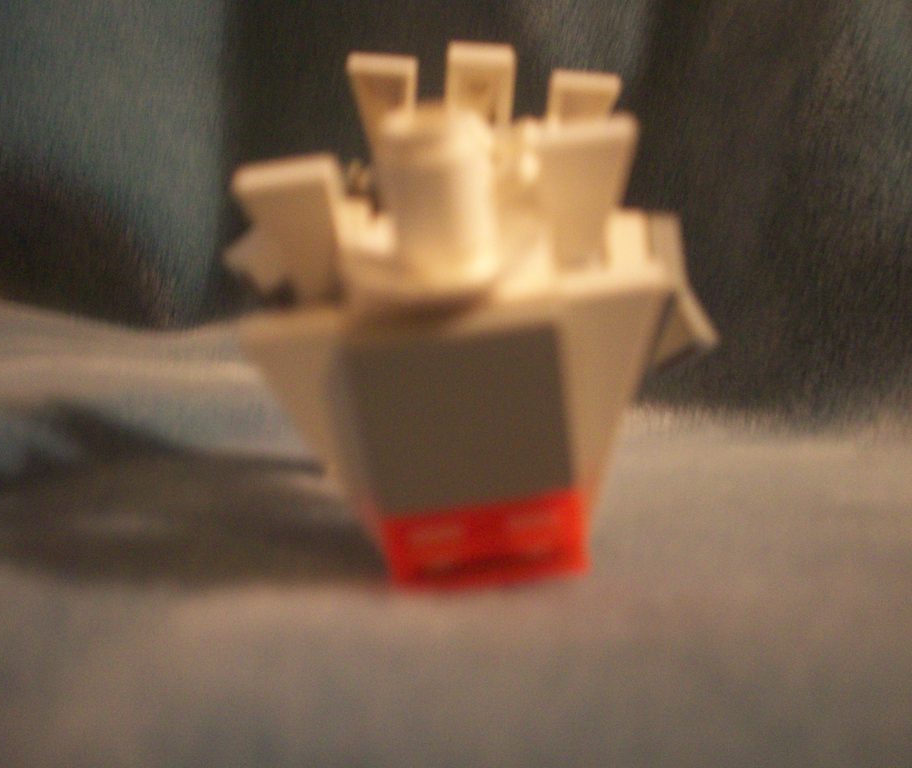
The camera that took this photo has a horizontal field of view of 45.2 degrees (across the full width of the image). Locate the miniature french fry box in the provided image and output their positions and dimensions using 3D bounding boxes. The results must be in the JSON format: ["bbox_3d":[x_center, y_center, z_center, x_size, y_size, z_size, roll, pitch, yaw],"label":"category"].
[{"bbox_3d":[0.003,-0.011,0.145,0.061,0.060,0.049,-5,23,5],"label":"miniature french fry box"}]

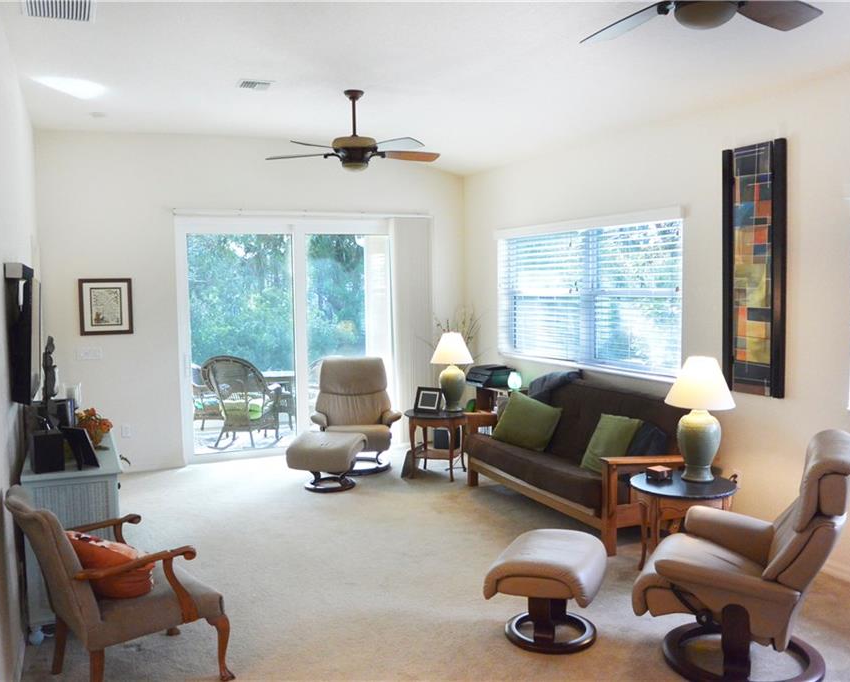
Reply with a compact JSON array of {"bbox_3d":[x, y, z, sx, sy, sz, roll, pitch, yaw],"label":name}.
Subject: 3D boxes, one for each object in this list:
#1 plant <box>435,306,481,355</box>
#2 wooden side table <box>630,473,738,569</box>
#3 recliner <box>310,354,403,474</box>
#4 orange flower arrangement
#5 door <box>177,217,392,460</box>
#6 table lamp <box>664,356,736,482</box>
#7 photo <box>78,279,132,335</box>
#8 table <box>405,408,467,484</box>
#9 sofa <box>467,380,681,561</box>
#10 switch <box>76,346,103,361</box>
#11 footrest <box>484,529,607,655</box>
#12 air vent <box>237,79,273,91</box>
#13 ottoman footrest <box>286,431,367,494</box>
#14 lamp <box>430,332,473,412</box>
[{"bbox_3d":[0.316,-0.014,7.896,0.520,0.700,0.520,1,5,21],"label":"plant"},{"bbox_3d":[1.481,1.081,4.398,0.580,0.560,0.580,1,5,21],"label":"wooden side table"},{"bbox_3d":[-0.657,0.676,7.244,0.800,1.005,0.790,-2,4,-13],"label":"recliner"},{"bbox_3d":[-1.885,0.483,4.366,0.200,0.232,0.210,-3,4,-24],"label":"orange flower arrangement"},{"bbox_3d":[-1.279,-0.034,7.805,2.318,2.361,0.120,-3,4,-24],"label":"door"},{"bbox_3d":[1.588,0.449,4.419,0.390,0.705,0.390,1,5,21],"label":"table lamp"},{"bbox_3d":[-2.902,-0.313,6.997,0.457,0.517,0.030,-3,4,-24],"label":"photo"},{"bbox_3d":[0.118,0.912,6.816,0.590,0.563,0.590,-1,4,0],"label":"table"},{"bbox_3d":[1.115,0.814,5.721,0.900,0.900,1.950,-3,5,-24],"label":"sofa"},{"bbox_3d":[-3.023,0.115,6.911,0.212,0.118,0.015,-3,5,-24],"label":"switch"},{"bbox_3d":[0.581,1.195,3.668,0.465,0.430,0.550,0,4,21],"label":"footrest"},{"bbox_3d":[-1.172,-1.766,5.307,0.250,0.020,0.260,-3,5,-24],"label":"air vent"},{"bbox_3d":[-0.825,1.025,6.496,0.550,0.420,0.480,0,5,14],"label":"ottoman footrest"},{"bbox_3d":[0.255,0.281,6.895,0.397,0.680,0.397,-1,4,0],"label":"lamp"}]

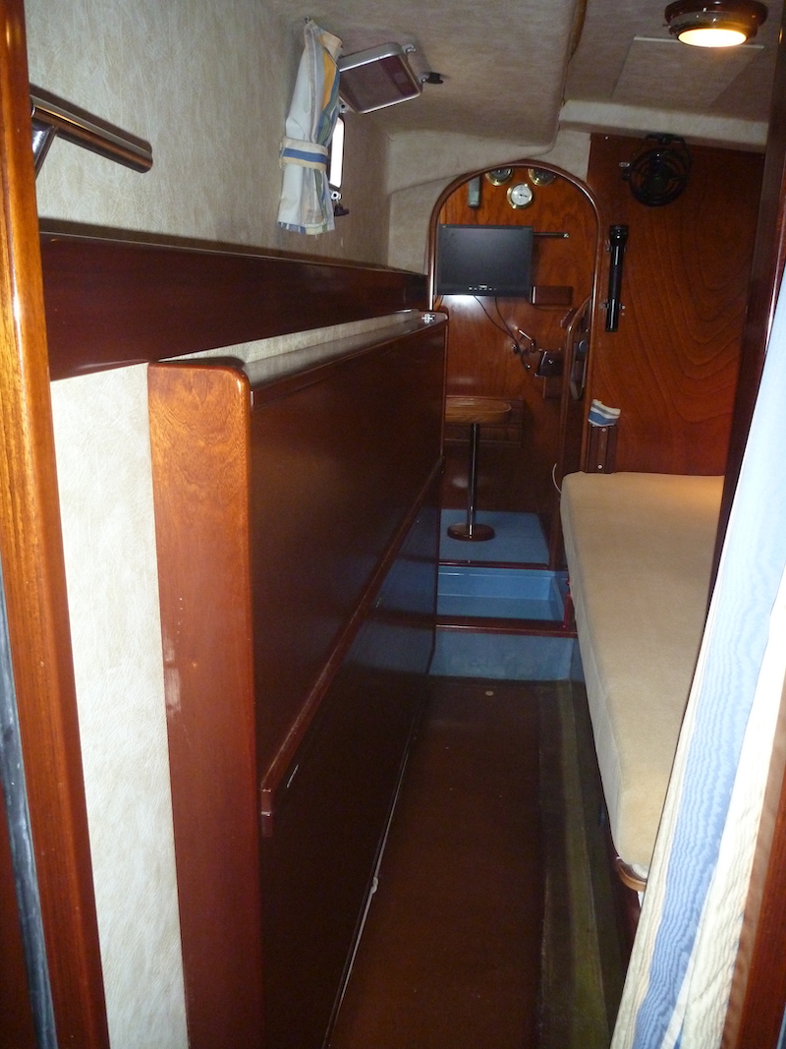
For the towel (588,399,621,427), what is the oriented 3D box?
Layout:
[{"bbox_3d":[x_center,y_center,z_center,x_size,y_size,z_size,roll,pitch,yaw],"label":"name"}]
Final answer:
[{"bbox_3d":[0.676,-0.354,2.708,0.100,0.085,0.050,3,16,8],"label":"towel"}]

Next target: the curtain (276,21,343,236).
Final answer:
[{"bbox_3d":[-0.152,-0.724,1.561,0.075,0.355,0.180,5,16,16],"label":"curtain"}]

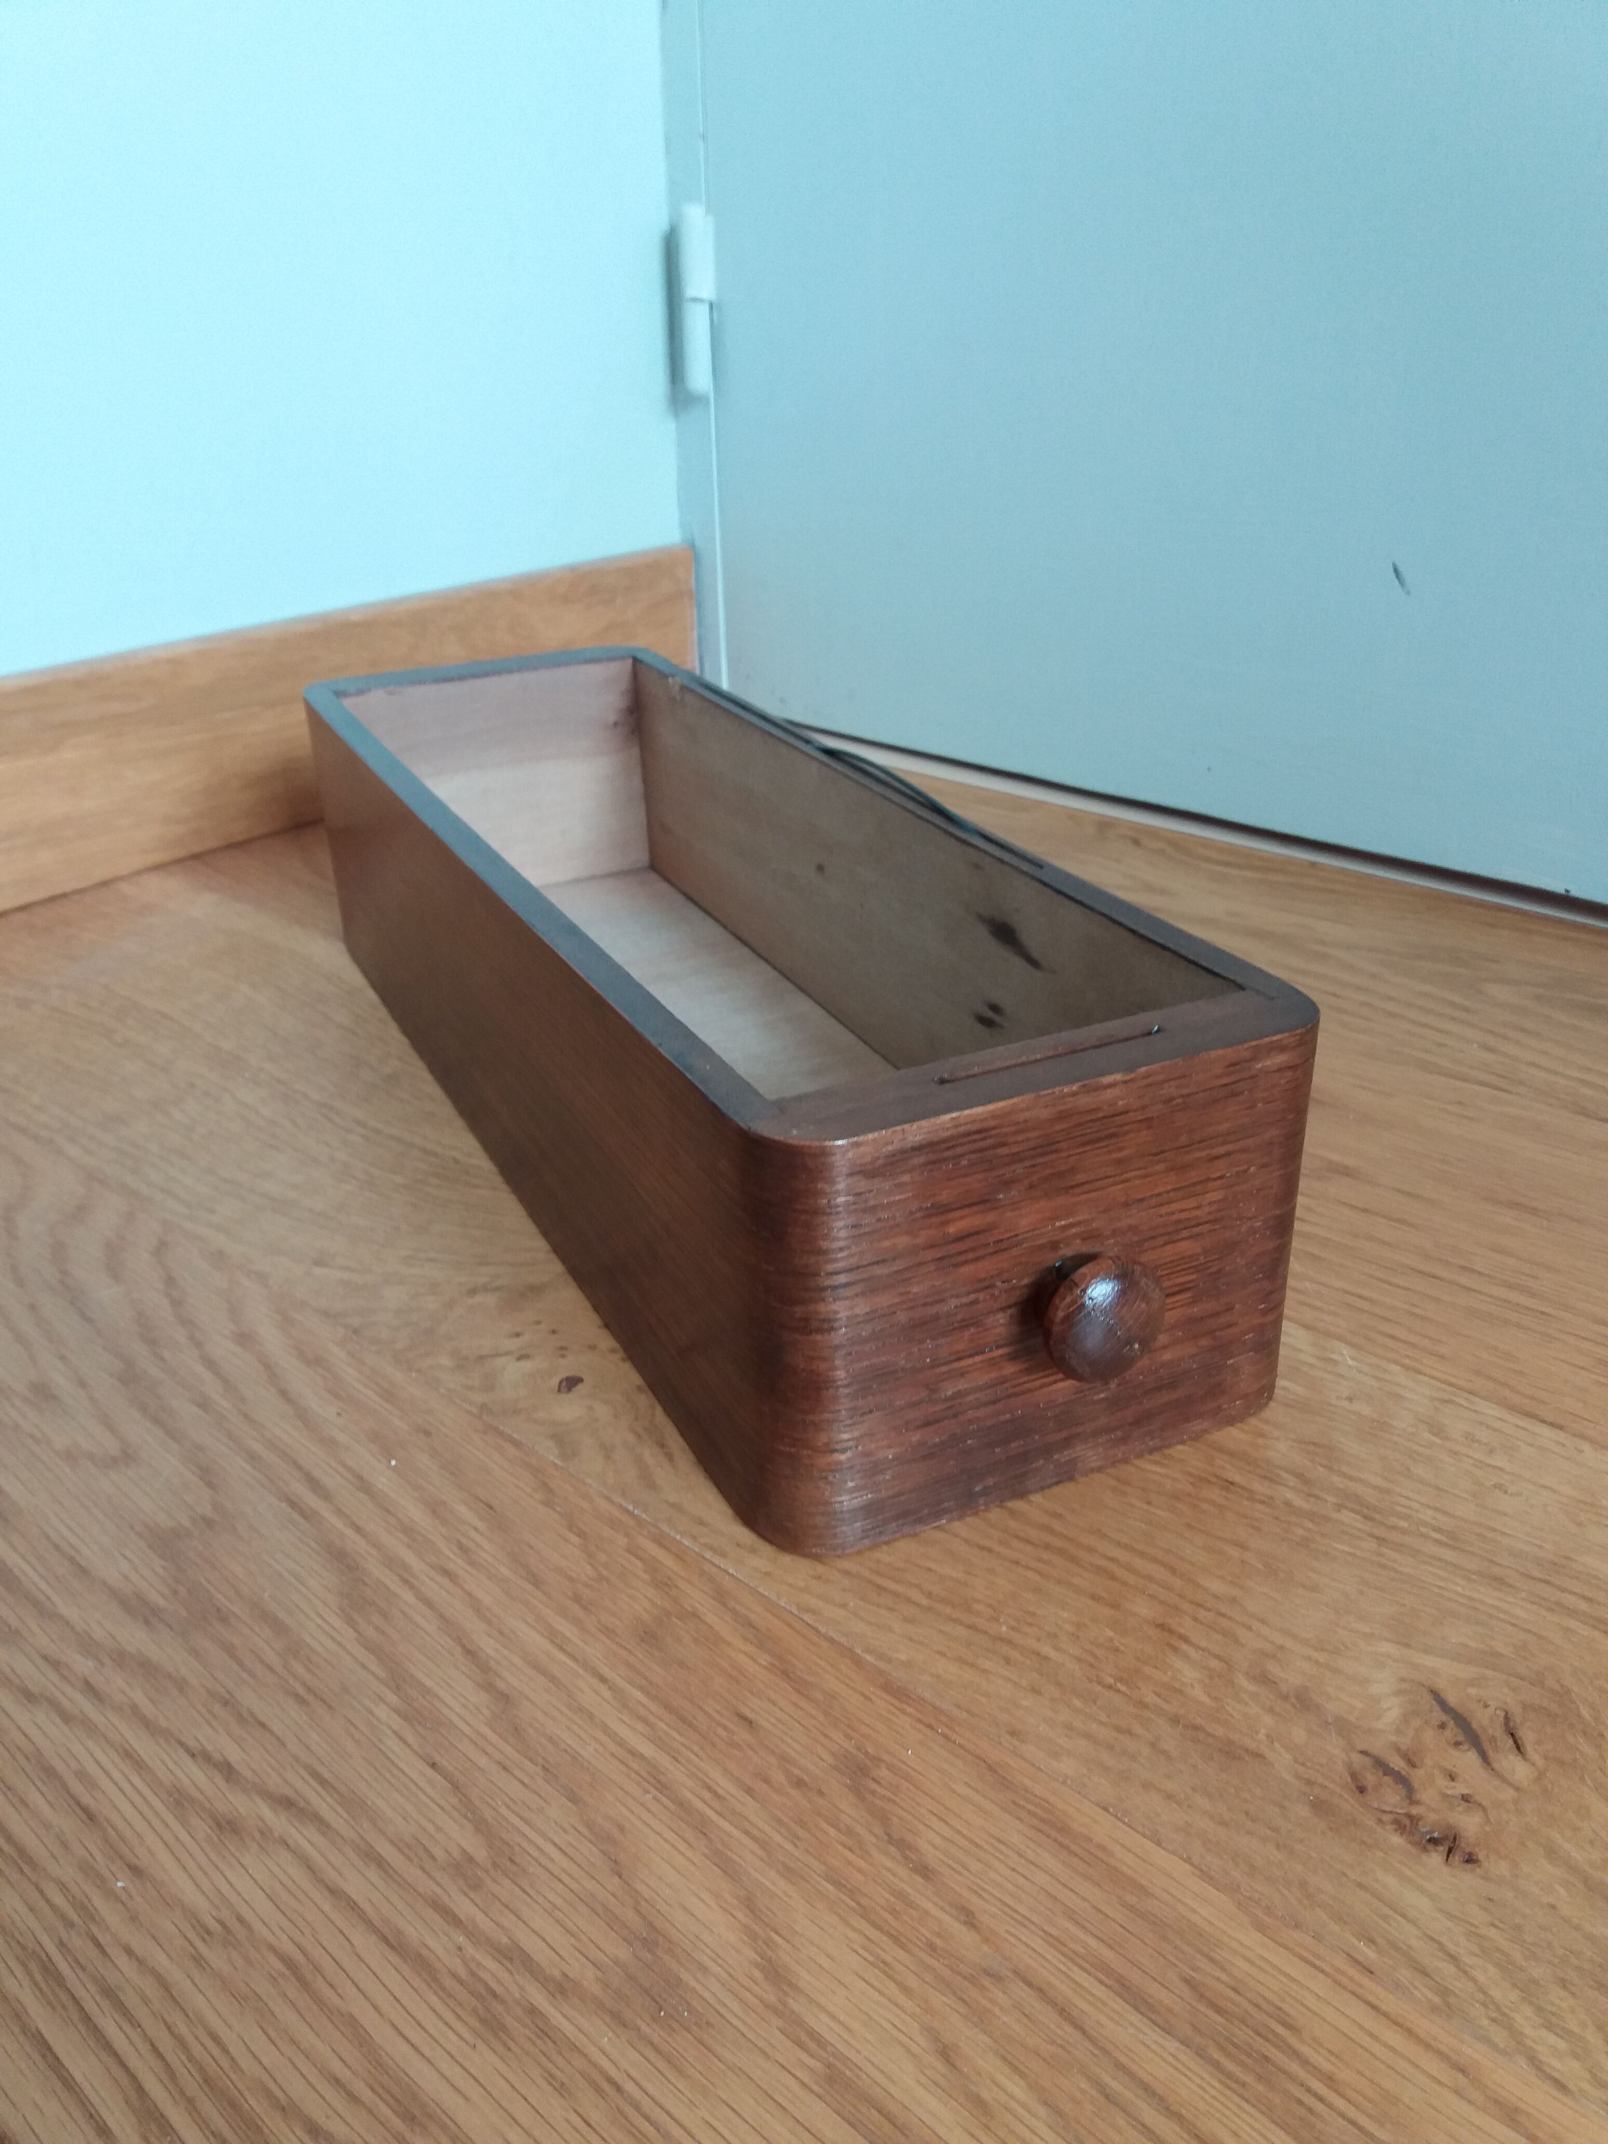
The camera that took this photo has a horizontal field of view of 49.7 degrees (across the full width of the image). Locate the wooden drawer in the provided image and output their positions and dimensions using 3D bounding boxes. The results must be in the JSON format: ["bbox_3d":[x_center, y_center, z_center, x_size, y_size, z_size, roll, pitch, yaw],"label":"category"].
[{"bbox_3d":[-0.034,-0.032,0.520,0.134,0.096,0.454,-13,28,-23],"label":"wooden drawer"}]

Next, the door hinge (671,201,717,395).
[{"bbox_3d":[-0.055,-0.400,0.898,0.019,0.090,0.015,18,32,35],"label":"door hinge"}]

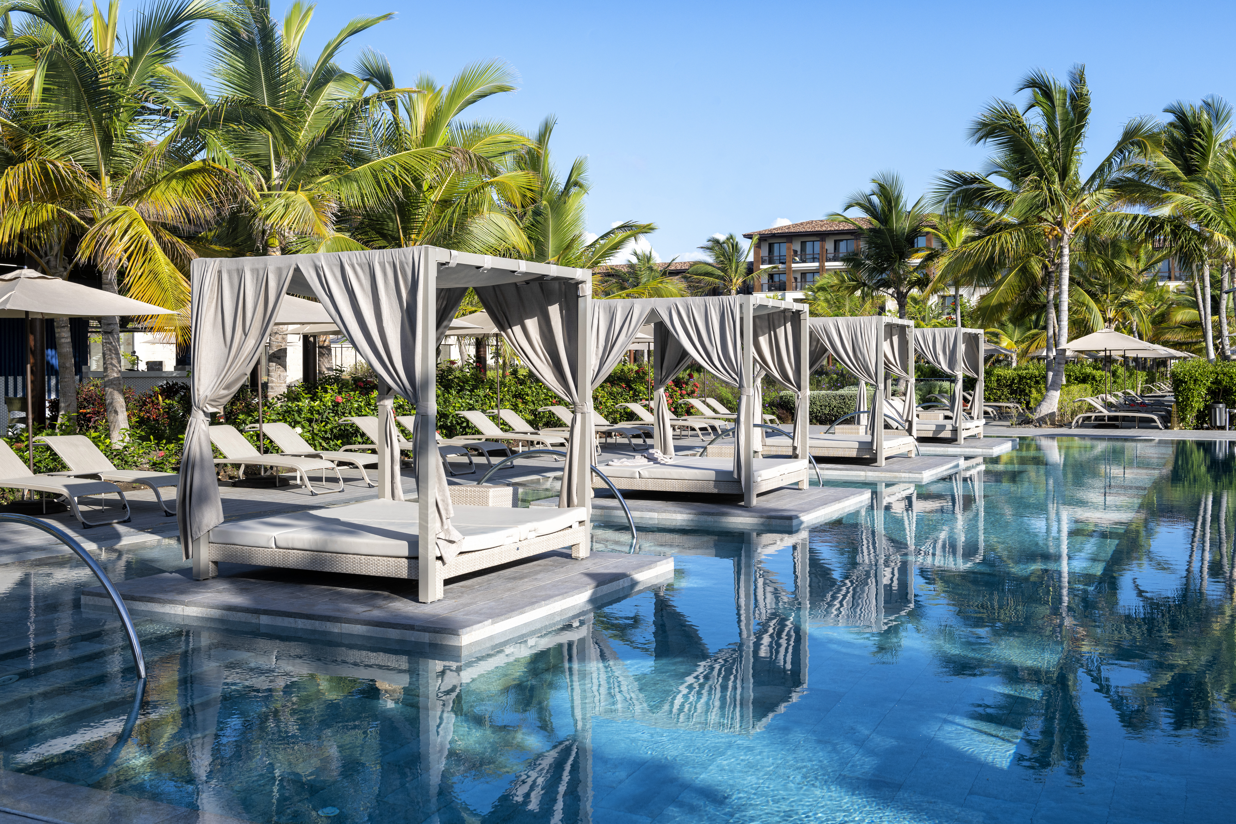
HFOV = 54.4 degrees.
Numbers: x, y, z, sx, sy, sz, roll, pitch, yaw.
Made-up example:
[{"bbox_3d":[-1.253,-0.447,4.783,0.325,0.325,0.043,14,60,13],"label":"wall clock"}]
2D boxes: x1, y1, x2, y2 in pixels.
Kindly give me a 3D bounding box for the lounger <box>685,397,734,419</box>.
[{"bbox_3d":[2.282,0.070,27.023,2.013,0.736,0.638,1,2,26],"label":"lounger"}]

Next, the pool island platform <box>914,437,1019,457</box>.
[{"bbox_3d":[5.995,0.646,23.275,2.945,0.157,2.847,1,2,26],"label":"pool island platform"}]

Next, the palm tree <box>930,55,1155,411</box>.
[{"bbox_3d":[11.561,-4.563,32.400,5.963,9.576,5.963,0,2,0],"label":"palm tree"}]

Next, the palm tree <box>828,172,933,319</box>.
[{"bbox_3d":[8.692,-4.036,39.435,3.800,8.000,3.800,0,2,12],"label":"palm tree"}]

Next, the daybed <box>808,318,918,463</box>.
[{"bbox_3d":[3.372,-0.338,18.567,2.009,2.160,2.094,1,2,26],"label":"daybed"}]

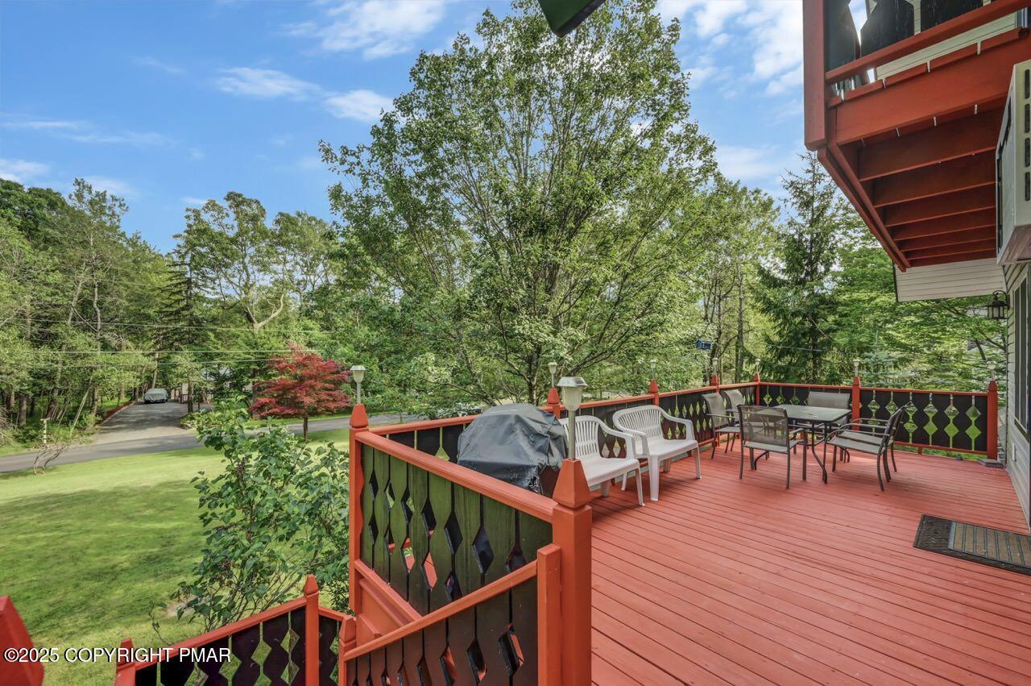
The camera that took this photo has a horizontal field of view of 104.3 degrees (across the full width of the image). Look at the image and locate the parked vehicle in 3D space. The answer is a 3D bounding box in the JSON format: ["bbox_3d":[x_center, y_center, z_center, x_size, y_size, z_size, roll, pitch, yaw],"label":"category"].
[{"bbox_3d":[-39.500,5.650,44.100,1.850,1.600,4.600,1,-1,-38],"label":"parked vehicle"}]

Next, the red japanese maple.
[{"bbox_3d":[-12.103,2.783,22.500,4.950,5.250,4.900,1,-1,-28],"label":"red japanese maple"}]

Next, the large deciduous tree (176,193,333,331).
[{"bbox_3d":[-20.816,-2.960,32.000,10.600,17.800,10.200,1,-1,-33],"label":"large deciduous tree"}]

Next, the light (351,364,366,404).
[{"bbox_3d":[-1.103,0.289,2.820,0.096,0.268,0.096,1,-1,-43],"label":"light"}]

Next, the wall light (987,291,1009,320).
[{"bbox_3d":[5.957,-0.458,4.950,0.160,0.360,0.200,1,-1,-43],"label":"wall light"}]

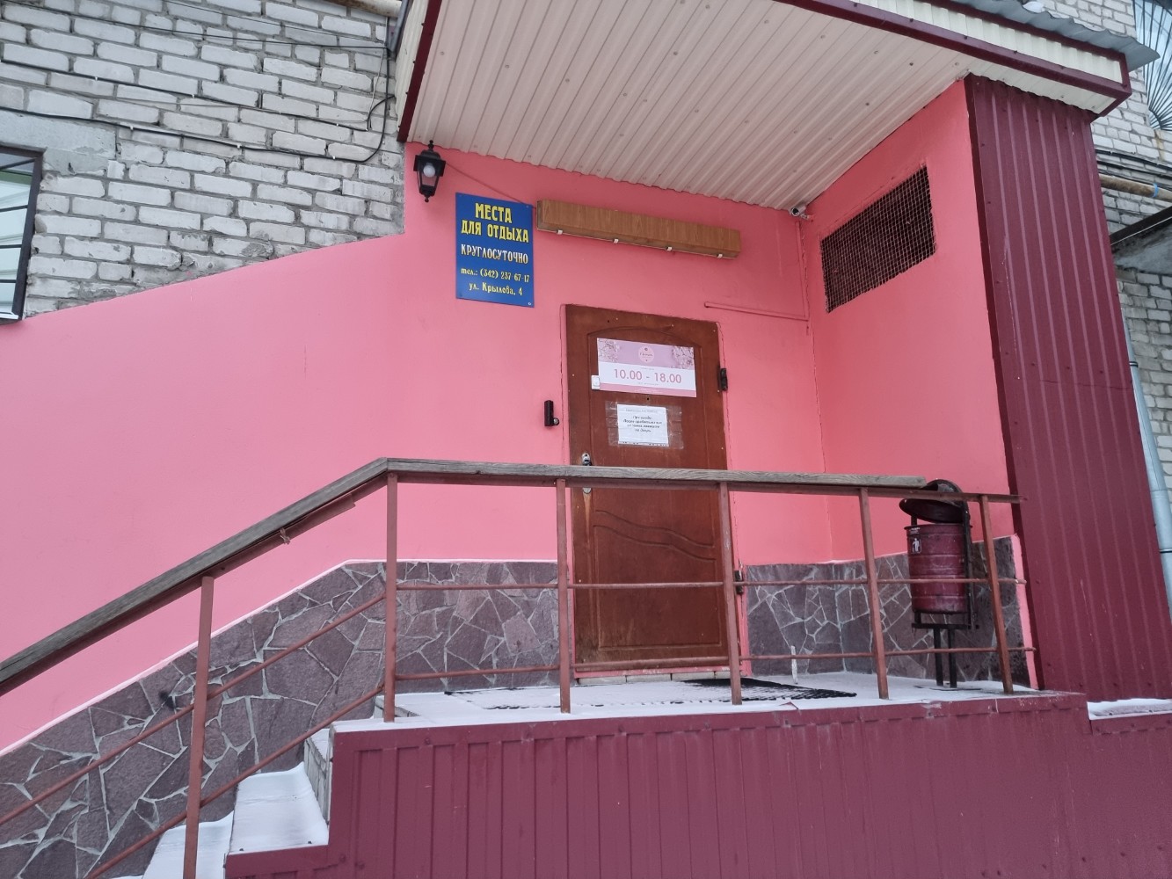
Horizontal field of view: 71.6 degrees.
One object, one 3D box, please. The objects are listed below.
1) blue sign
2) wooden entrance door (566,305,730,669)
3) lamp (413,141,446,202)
[{"bbox_3d":[-0.479,-1.001,4.298,0.416,0.594,0.020,4,-13,-21],"label":"blue sign"},{"bbox_3d":[0.356,0.239,4.402,0.940,1.935,0.070,4,-13,-21],"label":"wooden entrance door"},{"bbox_3d":[-0.807,-1.352,4.152,0.155,0.337,0.200,4,-13,-21],"label":"lamp"}]

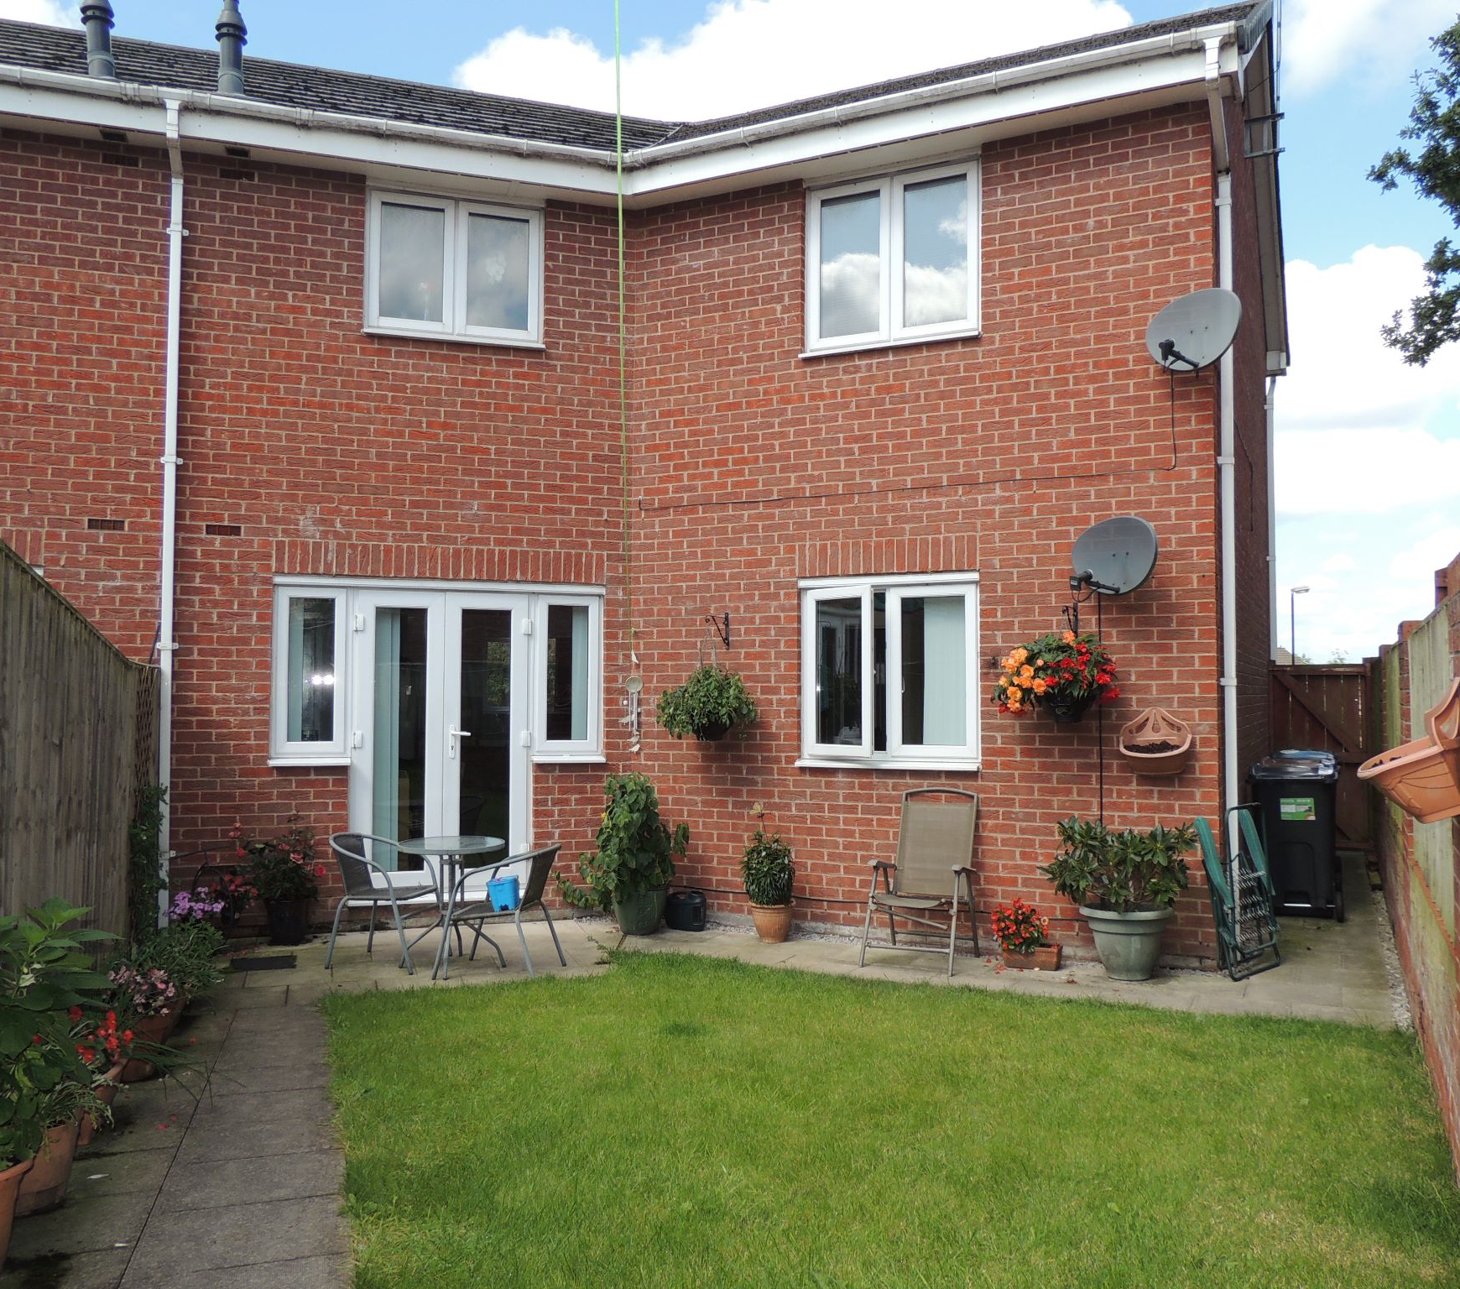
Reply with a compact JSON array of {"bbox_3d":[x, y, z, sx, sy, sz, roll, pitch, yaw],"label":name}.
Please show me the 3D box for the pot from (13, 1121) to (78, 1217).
[{"bbox_3d":[-1.885,1.344,3.129,0.330,0.240,0.330,1,-2,-19],"label":"pot"}]

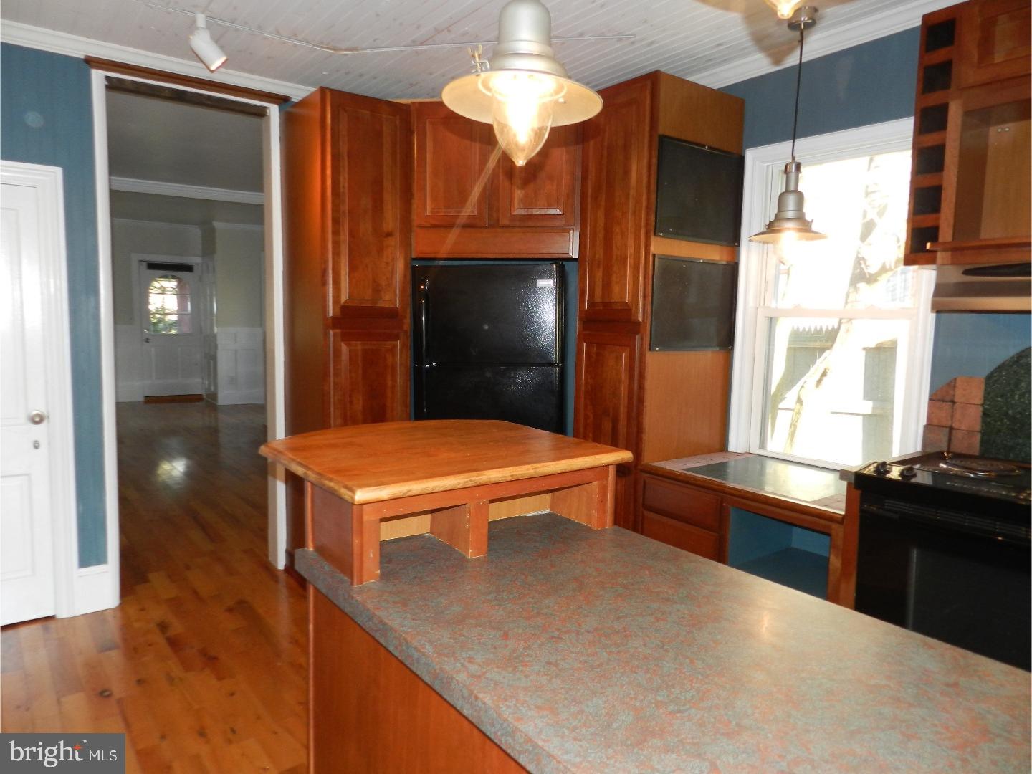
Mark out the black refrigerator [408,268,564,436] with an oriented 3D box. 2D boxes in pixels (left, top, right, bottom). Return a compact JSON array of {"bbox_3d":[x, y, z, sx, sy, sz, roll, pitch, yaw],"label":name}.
[{"bbox_3d":[-0.083,0.189,3.823,0.760,1.690,0.760,3,6,12],"label":"black refrigerator"}]

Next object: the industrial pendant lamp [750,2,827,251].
[{"bbox_3d":[1.057,-0.963,2.595,0.294,0.890,0.294,-3,7,-36],"label":"industrial pendant lamp"}]

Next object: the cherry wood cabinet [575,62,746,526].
[{"bbox_3d":[0.661,-0.119,3.299,0.599,2.438,0.460,-3,7,-36],"label":"cherry wood cabinet"}]

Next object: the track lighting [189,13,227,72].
[{"bbox_3d":[-1.215,-1.373,2.732,0.137,0.200,0.077,-3,7,-36],"label":"track lighting"}]

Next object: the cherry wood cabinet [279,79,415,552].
[{"bbox_3d":[-0.893,-0.183,3.597,0.462,2.438,0.575,-3,7,-36],"label":"cherry wood cabinet"}]

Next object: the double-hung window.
[{"bbox_3d":[1.332,-0.347,2.907,0.120,1.403,0.865,-3,7,-36],"label":"double-hung window"}]

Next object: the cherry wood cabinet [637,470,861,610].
[{"bbox_3d":[1.055,0.772,2.819,0.599,0.775,0.937,-3,7,-36],"label":"cherry wood cabinet"}]

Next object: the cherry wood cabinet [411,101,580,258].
[{"bbox_3d":[-0.054,-1.025,3.550,0.840,0.730,0.480,3,6,12],"label":"cherry wood cabinet"}]

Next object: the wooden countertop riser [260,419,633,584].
[{"bbox_3d":[-0.201,0.222,1.667,0.694,0.183,0.672,-3,7,-36],"label":"wooden countertop riser"}]

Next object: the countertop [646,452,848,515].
[{"bbox_3d":[1.041,0.386,2.790,0.625,0.033,0.897,-3,7,-36],"label":"countertop"}]

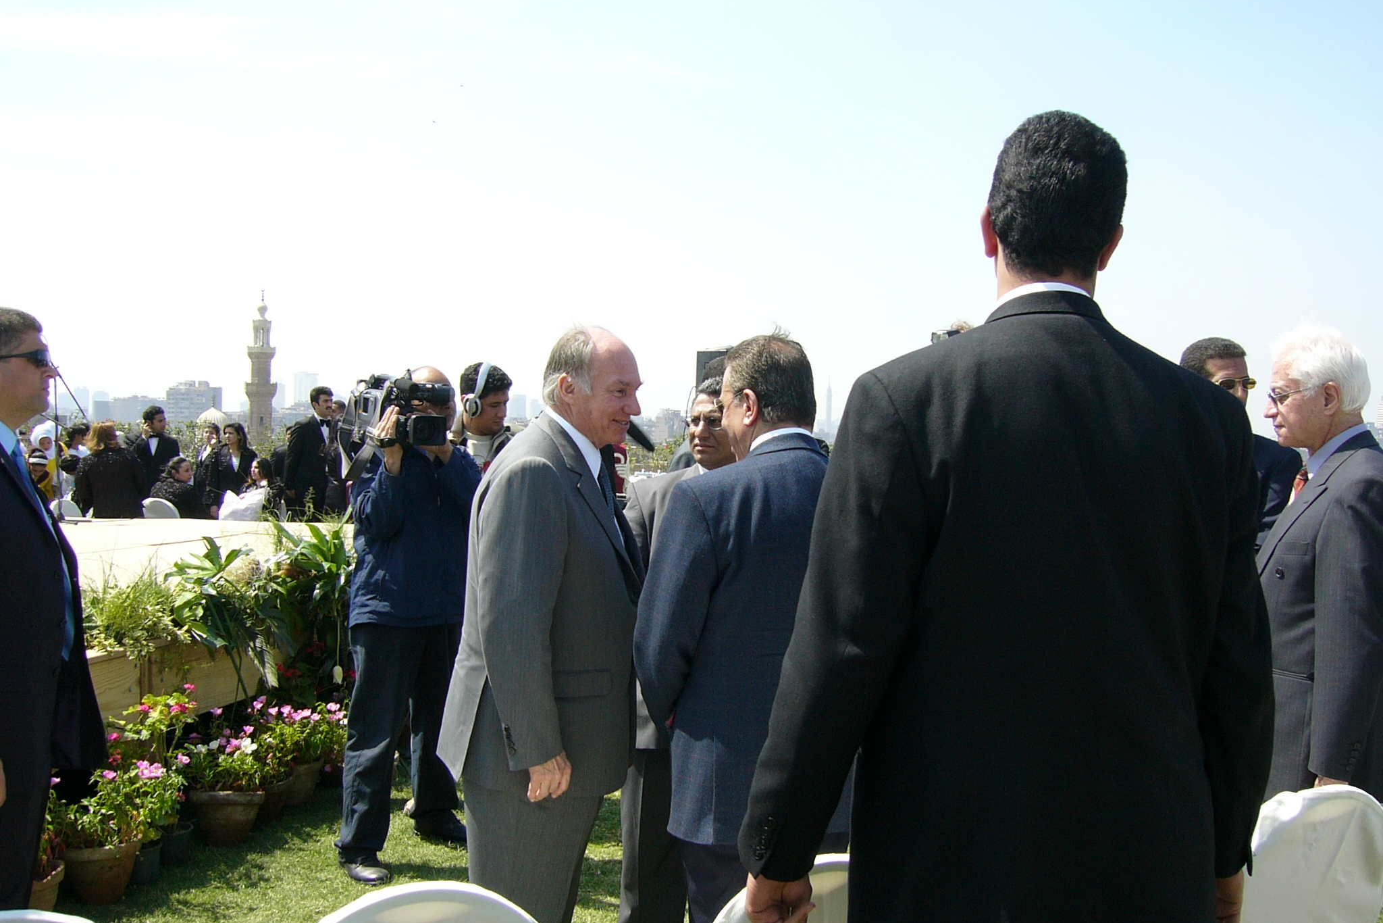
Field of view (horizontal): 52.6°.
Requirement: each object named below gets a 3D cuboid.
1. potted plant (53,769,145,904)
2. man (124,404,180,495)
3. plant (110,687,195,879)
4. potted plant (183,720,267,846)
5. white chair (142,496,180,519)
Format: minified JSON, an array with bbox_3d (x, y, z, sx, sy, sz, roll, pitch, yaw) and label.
[{"bbox_3d":[-1.920,1.209,4.530,0.285,0.365,0.285,0,2,-18],"label":"potted plant"},{"bbox_3d":[-4.700,0.370,12.300,0.550,1.730,0.360,0,1,-14],"label":"man"},{"bbox_3d":[-1.849,1.095,4.800,0.300,0.580,0.300,0,2,-18],"label":"plant"},{"bbox_3d":[-1.690,1.150,5.060,0.300,0.430,0.300,1,1,0],"label":"potted plant"},{"bbox_3d":[-4.520,0.760,12.000,0.430,0.930,0.500,1,1,6],"label":"white chair"}]

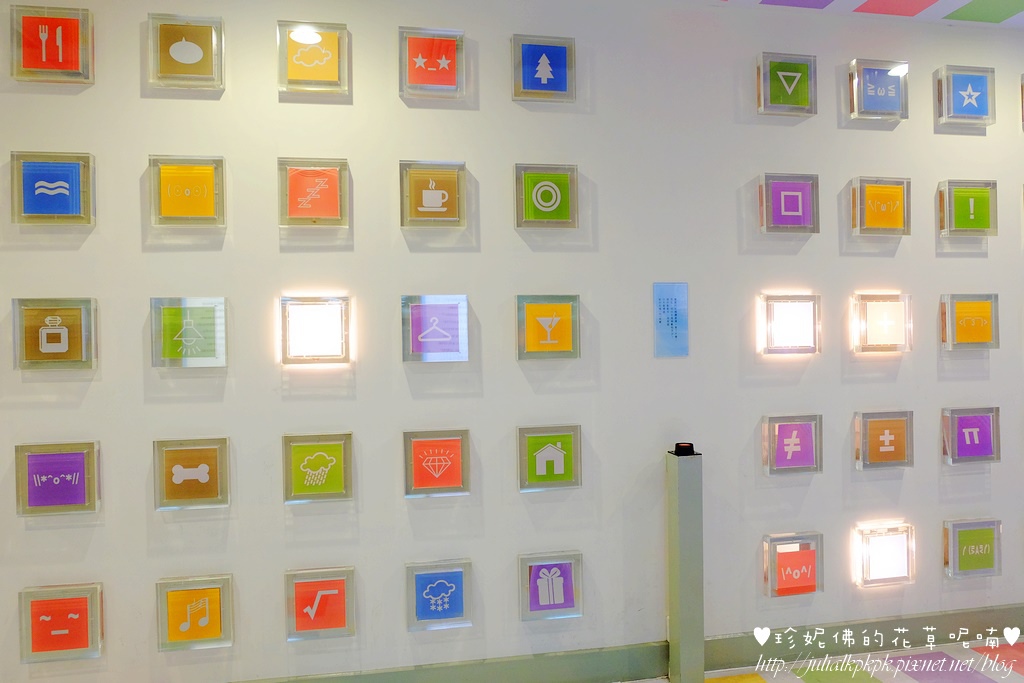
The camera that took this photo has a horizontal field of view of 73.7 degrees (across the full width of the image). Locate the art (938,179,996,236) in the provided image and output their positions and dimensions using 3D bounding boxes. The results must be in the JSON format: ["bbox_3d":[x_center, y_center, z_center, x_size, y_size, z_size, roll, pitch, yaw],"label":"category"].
[{"bbox_3d":[1.971,-0.568,2.943,0.240,0.240,0.045,-1,0,-10],"label":"art"}]

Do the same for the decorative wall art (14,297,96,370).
[{"bbox_3d":[-1.519,-0.025,2.276,0.235,0.235,0.051,-1,0,-10],"label":"decorative wall art"}]

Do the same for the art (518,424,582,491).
[{"bbox_3d":[0.126,0.389,2.293,0.210,0.210,0.044,-1,0,-10],"label":"art"}]

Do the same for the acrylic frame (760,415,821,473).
[{"bbox_3d":[1.149,0.423,2.791,0.240,0.240,0.043,-1,0,-10],"label":"acrylic frame"}]

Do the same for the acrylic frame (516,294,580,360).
[{"bbox_3d":[0.135,-0.051,2.579,0.235,0.235,0.051,-1,0,-10],"label":"acrylic frame"}]

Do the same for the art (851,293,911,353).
[{"bbox_3d":[1.558,-0.077,2.864,0.240,0.240,0.043,-1,0,-10],"label":"art"}]

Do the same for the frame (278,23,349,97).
[{"bbox_3d":[-0.626,-0.891,2.155,0.210,0.210,0.044,-1,0,-10],"label":"frame"}]

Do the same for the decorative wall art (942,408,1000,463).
[{"bbox_3d":[1.984,0.405,2.944,0.240,0.240,0.045,-1,0,-10],"label":"decorative wall art"}]

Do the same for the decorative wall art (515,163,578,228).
[{"bbox_3d":[0.129,-0.541,2.577,0.235,0.235,0.051,-1,0,-10],"label":"decorative wall art"}]

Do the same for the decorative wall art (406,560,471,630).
[{"bbox_3d":[-0.265,0.927,2.507,0.235,0.235,0.051,-1,0,-10],"label":"decorative wall art"}]

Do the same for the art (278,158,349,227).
[{"bbox_3d":[-0.712,-0.532,2.461,0.240,0.240,0.043,-1,0,-10],"label":"art"}]

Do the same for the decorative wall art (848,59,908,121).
[{"bbox_3d":[1.523,-1.036,2.831,0.235,0.235,0.051,-1,0,-10],"label":"decorative wall art"}]

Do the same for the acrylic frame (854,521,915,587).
[{"bbox_3d":[1.567,0.896,2.865,0.240,0.240,0.043,-1,0,-10],"label":"acrylic frame"}]

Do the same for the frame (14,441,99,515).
[{"bbox_3d":[-1.541,0.466,2.326,0.240,0.240,0.045,-1,0,-10],"label":"frame"}]

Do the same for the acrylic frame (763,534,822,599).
[{"bbox_3d":[1.153,0.908,2.791,0.240,0.240,0.043,-1,0,-10],"label":"acrylic frame"}]

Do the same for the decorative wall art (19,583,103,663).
[{"bbox_3d":[-1.531,0.959,2.327,0.240,0.240,0.045,-1,0,-10],"label":"decorative wall art"}]

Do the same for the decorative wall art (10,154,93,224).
[{"bbox_3d":[-1.523,-0.505,2.274,0.235,0.235,0.051,-1,0,-10],"label":"decorative wall art"}]

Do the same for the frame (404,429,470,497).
[{"bbox_3d":[-0.244,0.395,2.225,0.210,0.210,0.044,-1,0,-10],"label":"frame"}]

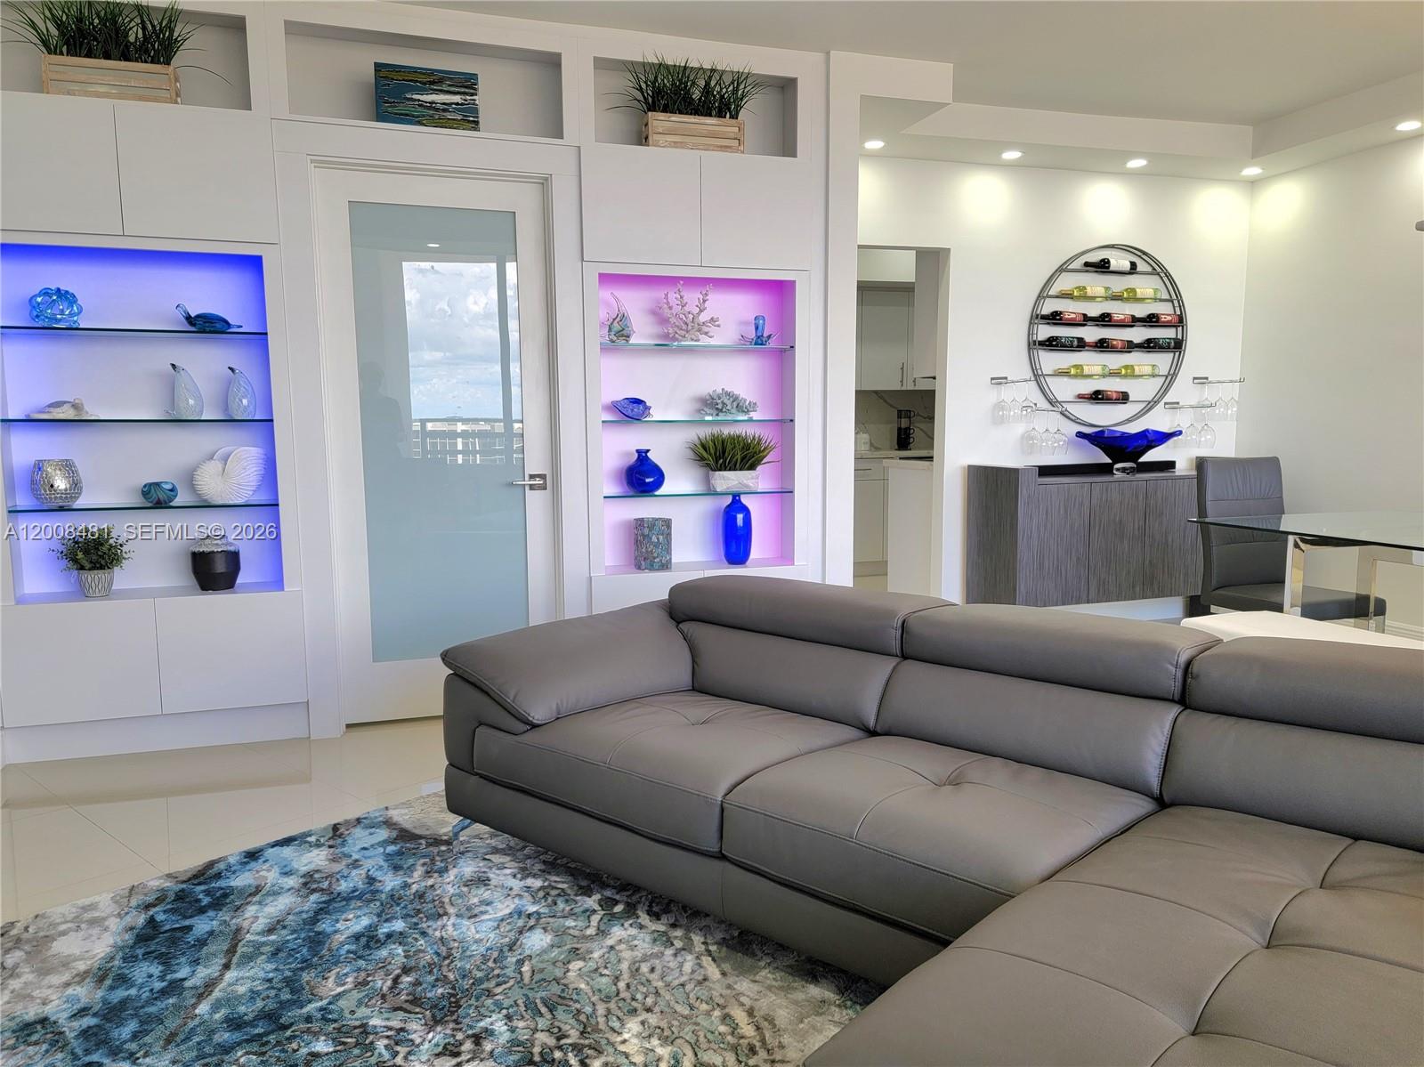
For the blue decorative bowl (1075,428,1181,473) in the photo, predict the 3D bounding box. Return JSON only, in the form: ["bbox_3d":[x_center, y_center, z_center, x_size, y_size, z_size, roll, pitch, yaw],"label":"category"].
[{"bbox_3d":[2.171,-0.432,5.162,0.620,0.234,0.360,-3,7,-17],"label":"blue decorative bowl"}]

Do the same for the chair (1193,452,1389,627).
[{"bbox_3d":[2.327,0.190,4.017,0.430,0.986,0.560,-3,7,-17],"label":"chair"}]

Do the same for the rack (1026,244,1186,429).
[{"bbox_3d":[2.095,-1.032,5.199,0.935,0.935,0.090,-3,7,-17],"label":"rack"}]

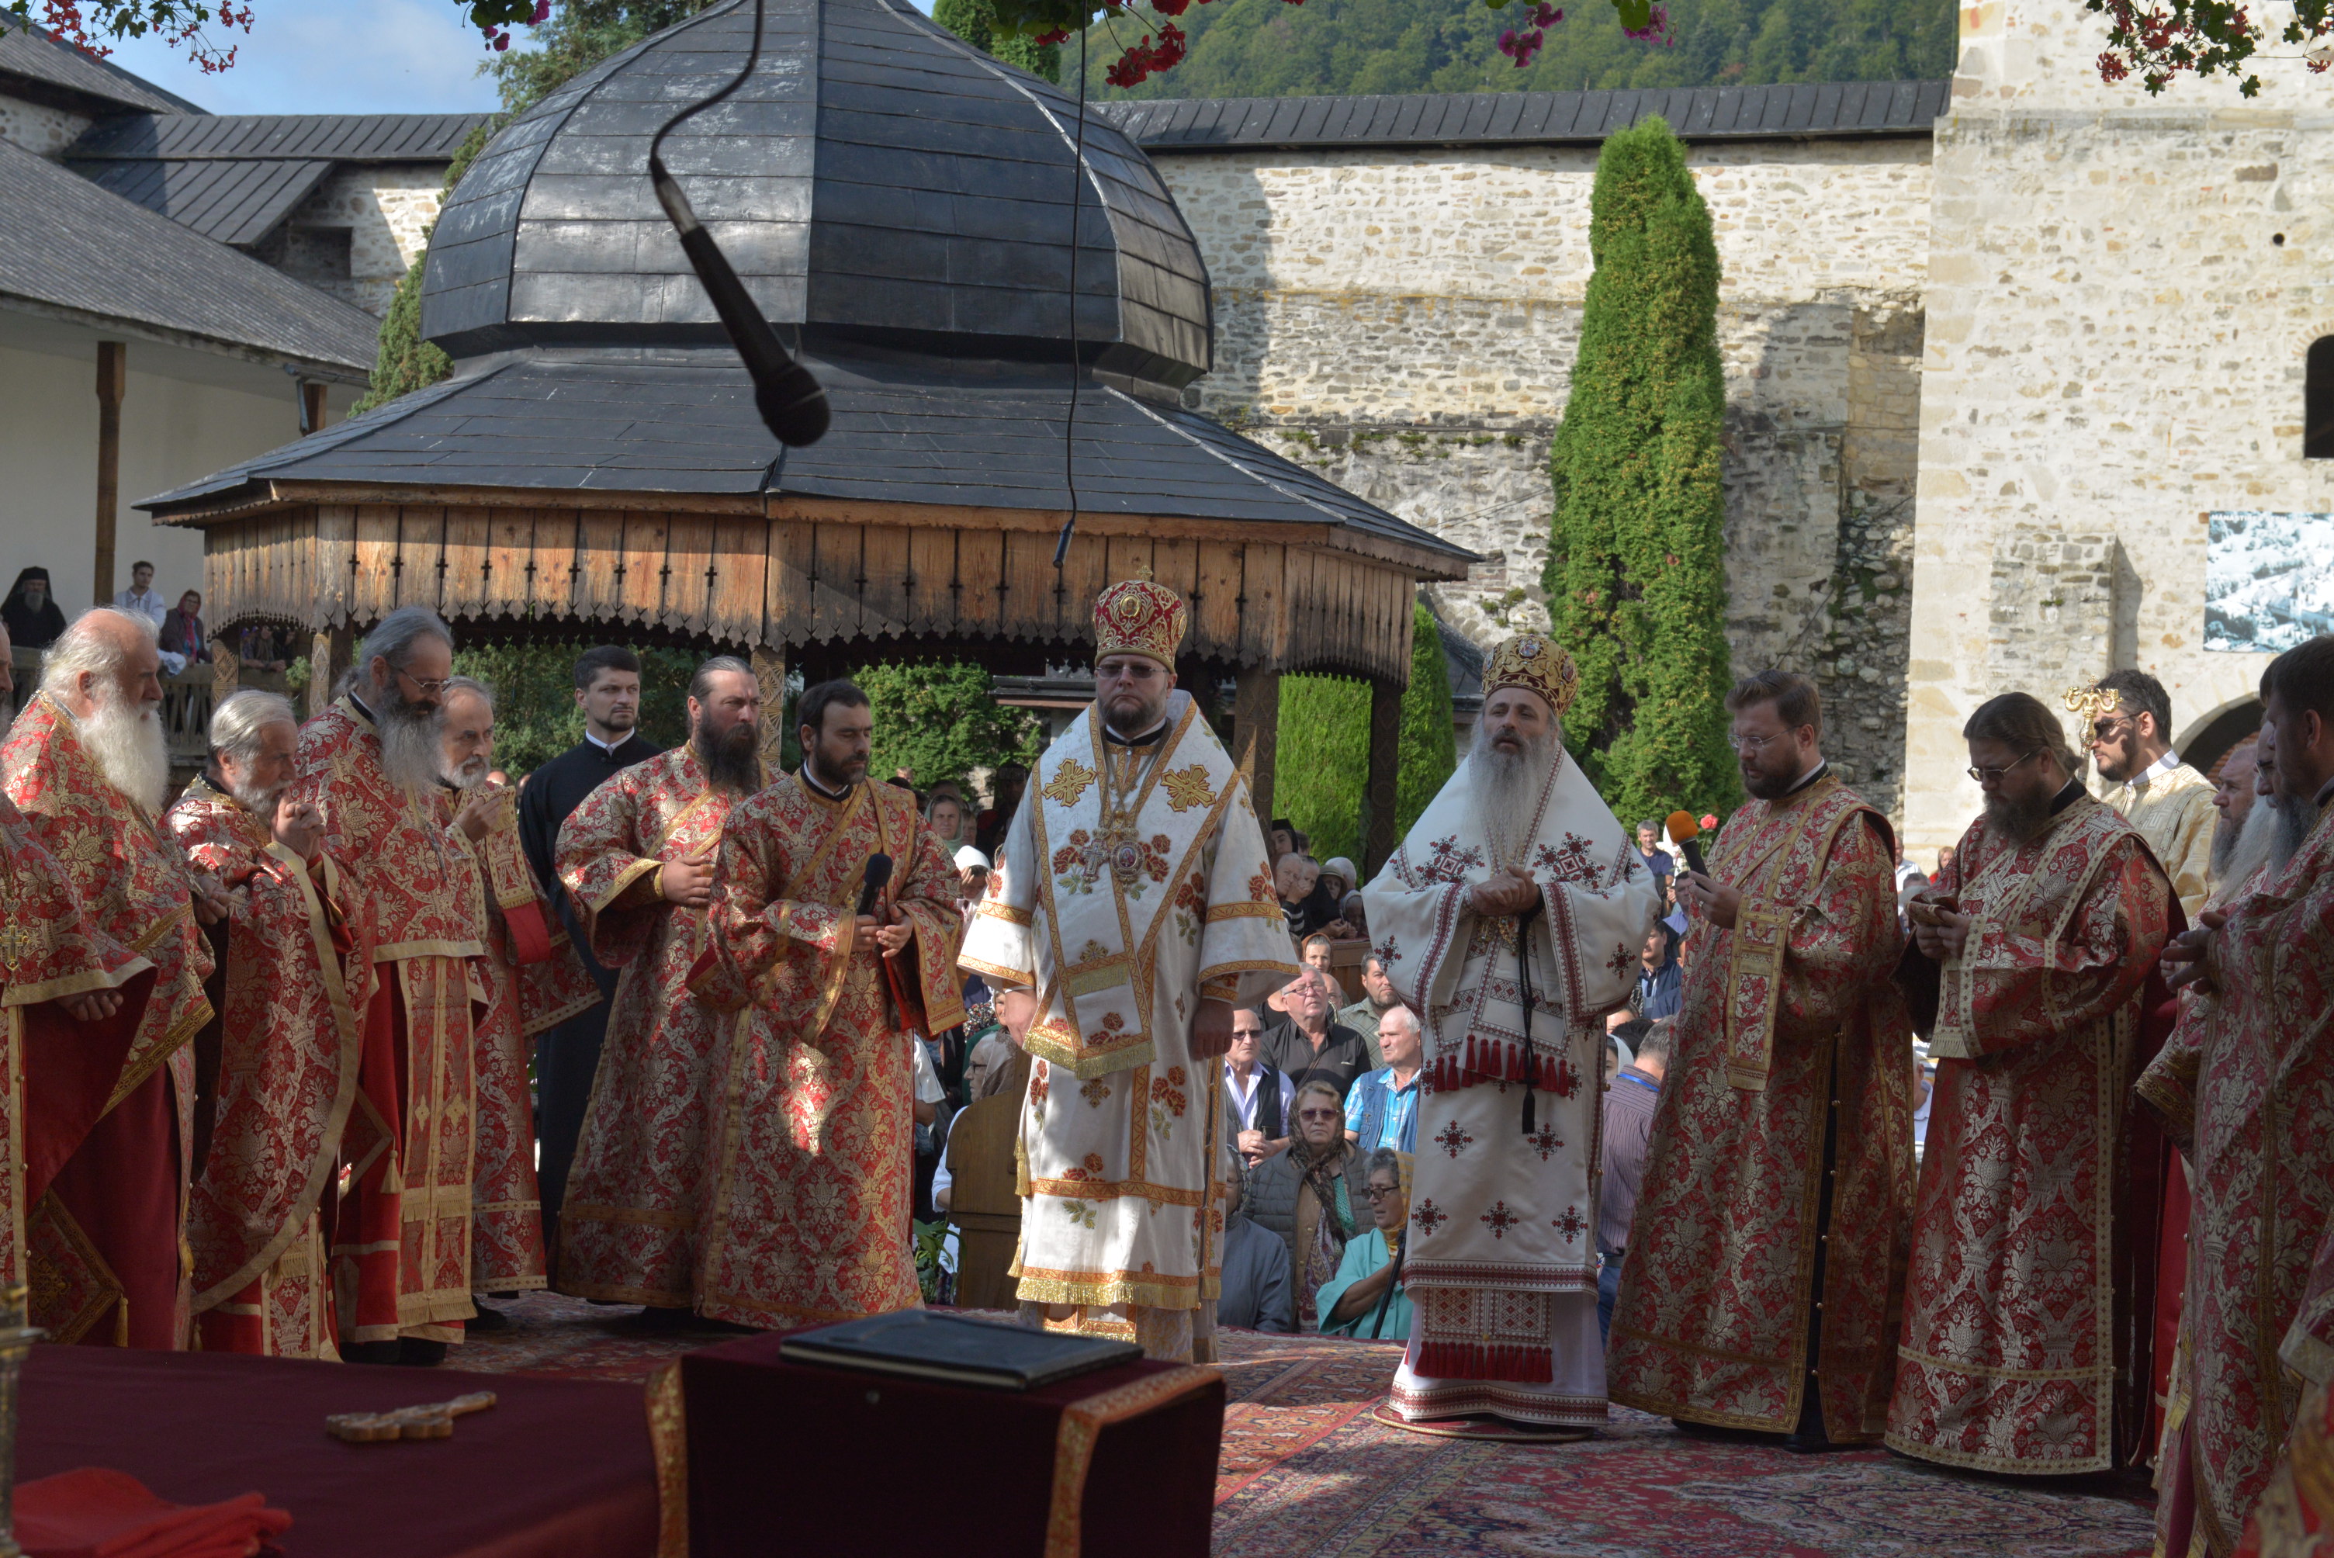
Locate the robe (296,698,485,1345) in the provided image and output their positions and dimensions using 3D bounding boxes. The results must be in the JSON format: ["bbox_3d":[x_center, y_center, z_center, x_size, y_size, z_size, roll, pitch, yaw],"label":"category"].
[{"bbox_3d":[-1.851,0.580,10.800,0.460,1.530,0.570,1,-2,37],"label":"robe"}]

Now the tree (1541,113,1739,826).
[{"bbox_3d":[3.834,-1.552,36.500,1.500,7.550,1.500,2,-1,0],"label":"tree"}]

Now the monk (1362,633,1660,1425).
[{"bbox_3d":[0.810,0.560,10.750,0.700,1.860,0.500,2,-1,13],"label":"monk"}]

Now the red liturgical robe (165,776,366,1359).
[{"bbox_3d":[-2.091,0.672,10.550,0.460,1.364,0.530,2,0,30],"label":"red liturgical robe"}]

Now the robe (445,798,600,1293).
[{"bbox_3d":[-1.803,0.696,11.950,0.480,1.329,0.580,2,1,38],"label":"robe"}]

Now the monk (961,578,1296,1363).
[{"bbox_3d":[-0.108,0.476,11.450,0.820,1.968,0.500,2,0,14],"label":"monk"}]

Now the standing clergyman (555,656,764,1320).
[{"bbox_3d":[-1.315,0.547,12.100,0.680,1.780,0.520,3,-2,-41],"label":"standing clergyman"}]

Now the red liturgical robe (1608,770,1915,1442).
[{"bbox_3d":[1.367,0.743,10.420,0.550,1.532,0.620,1,1,-33],"label":"red liturgical robe"}]

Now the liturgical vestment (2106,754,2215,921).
[{"bbox_3d":[2.605,0.665,12.000,0.420,1.460,0.560,1,0,-30],"label":"liturgical vestment"}]

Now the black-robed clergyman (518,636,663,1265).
[{"bbox_3d":[-1.604,0.505,12.900,0.560,1.761,0.360,2,0,-22],"label":"black-robed clergyman"}]

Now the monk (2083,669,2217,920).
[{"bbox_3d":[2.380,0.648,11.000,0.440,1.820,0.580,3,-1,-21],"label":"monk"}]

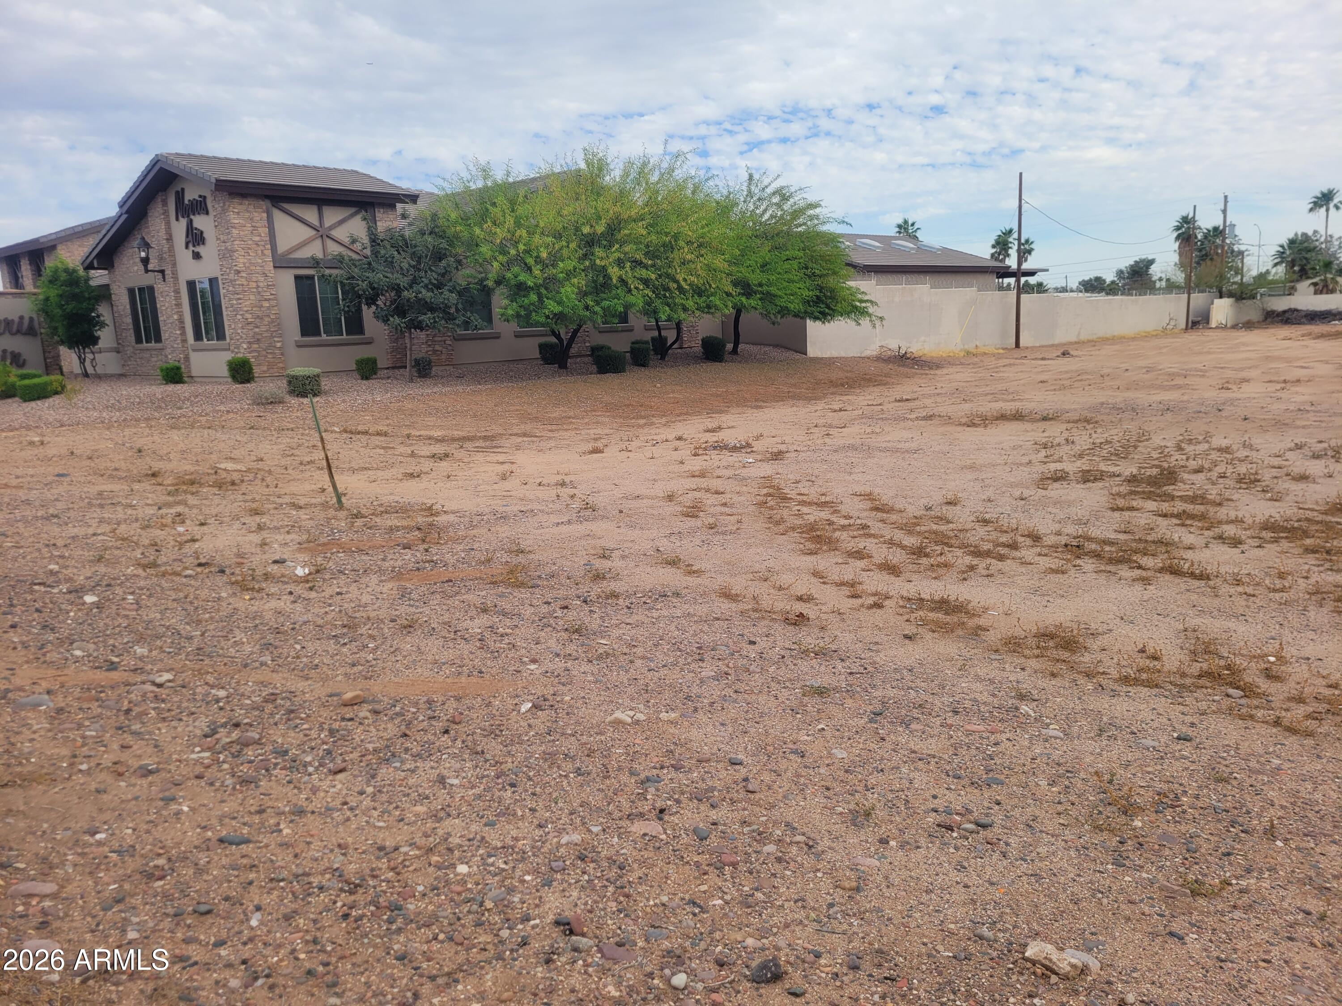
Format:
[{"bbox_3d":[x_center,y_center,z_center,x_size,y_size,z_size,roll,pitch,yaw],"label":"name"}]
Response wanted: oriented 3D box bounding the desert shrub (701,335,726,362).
[{"bbox_3d":[1.403,-5.106,33.225,0.800,0.840,0.800,-2,10,0],"label":"desert shrub"}]

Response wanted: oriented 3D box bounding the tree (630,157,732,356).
[{"bbox_3d":[0.055,-7.957,32.717,3.900,6.500,3.900,-2,10,1],"label":"tree"}]

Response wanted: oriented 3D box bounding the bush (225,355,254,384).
[{"bbox_3d":[-10.463,-3.267,24.436,0.680,0.710,0.680,7,14,41],"label":"bush"}]

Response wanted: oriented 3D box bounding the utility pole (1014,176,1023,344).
[{"bbox_3d":[14.920,-10.352,43.141,0.270,7.390,0.270,1,11,19],"label":"utility pole"}]

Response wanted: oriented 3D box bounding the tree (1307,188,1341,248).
[{"bbox_3d":[62.160,-23.964,96.040,3.300,11.650,3.300,4,12,32],"label":"tree"}]

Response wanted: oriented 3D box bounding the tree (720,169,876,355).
[{"bbox_3d":[3.919,-7.651,32.291,5.300,5.710,5.200,-1,10,7],"label":"tree"}]

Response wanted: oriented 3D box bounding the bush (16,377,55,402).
[{"bbox_3d":[-13.740,-2.505,21.759,0.650,0.460,0.760,7,14,42],"label":"bush"}]

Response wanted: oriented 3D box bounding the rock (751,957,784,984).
[{"bbox_3d":[0.229,1.117,2.405,0.077,0.050,0.062,-2,10,5],"label":"rock"}]

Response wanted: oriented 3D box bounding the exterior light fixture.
[{"bbox_3d":[-13.250,-6.202,25.572,0.460,1.130,0.690,7,14,42],"label":"exterior light fixture"}]

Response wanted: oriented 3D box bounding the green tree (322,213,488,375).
[{"bbox_3d":[-6.884,-5.226,25.928,4.000,4.150,3.900,-5,11,-14],"label":"green tree"}]

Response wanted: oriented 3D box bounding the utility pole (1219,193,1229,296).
[{"bbox_3d":[43.173,-19.095,78.878,0.400,9.850,0.400,3,12,28],"label":"utility pole"}]

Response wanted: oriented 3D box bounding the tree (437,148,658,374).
[{"bbox_3d":[-3.197,-6.404,26.498,5.800,5.630,5.600,-4,10,-6],"label":"tree"}]

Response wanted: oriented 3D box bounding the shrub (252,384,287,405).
[{"bbox_3d":[-7.827,-2.144,19.566,0.680,0.380,0.600,-7,11,-21],"label":"shrub"}]

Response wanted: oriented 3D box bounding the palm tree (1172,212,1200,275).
[{"bbox_3d":[53.854,-24.781,105.988,2.900,11.020,2.900,3,12,26],"label":"palm tree"}]

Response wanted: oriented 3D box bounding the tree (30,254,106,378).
[{"bbox_3d":[-18.817,-5.820,31.459,2.050,3.800,2.050,-8,12,-29],"label":"tree"}]

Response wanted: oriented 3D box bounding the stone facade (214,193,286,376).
[{"bbox_3d":[-10.470,-5.413,25.154,0.800,4.500,1.000,7,14,41],"label":"stone facade"}]

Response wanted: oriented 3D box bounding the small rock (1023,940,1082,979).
[{"bbox_3d":[0.934,1.117,2.474,0.060,0.039,0.138,-11,14,-40],"label":"small rock"}]

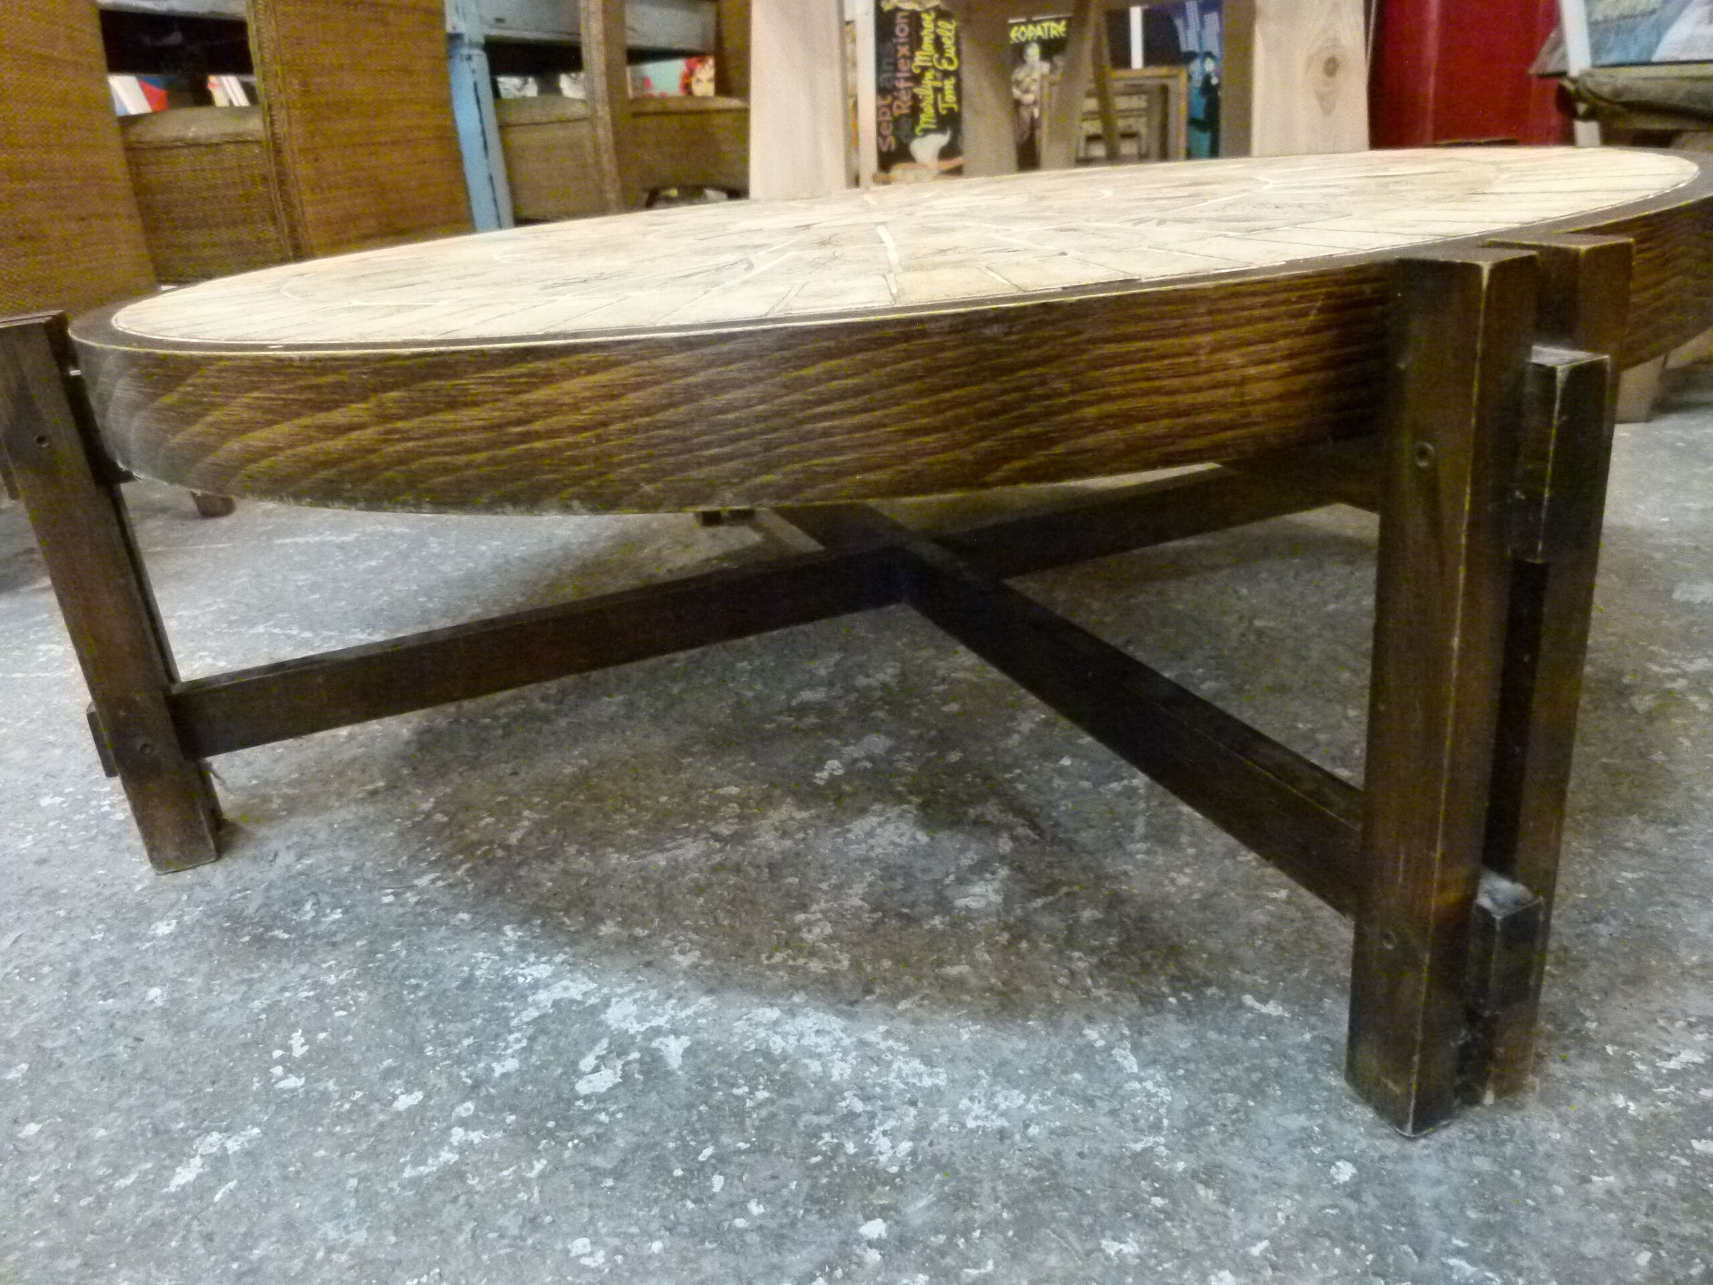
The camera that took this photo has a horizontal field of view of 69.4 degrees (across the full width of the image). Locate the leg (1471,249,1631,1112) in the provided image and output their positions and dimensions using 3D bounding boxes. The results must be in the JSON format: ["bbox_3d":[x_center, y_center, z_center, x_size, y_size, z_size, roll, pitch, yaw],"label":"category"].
[{"bbox_3d":[0.269,0.028,0.510,0.022,0.370,0.041,-13,22,-18],"label":"leg"}]

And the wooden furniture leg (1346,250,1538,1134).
[{"bbox_3d":[0.229,0.037,0.497,0.022,0.370,0.041,-13,22,-18],"label":"wooden furniture leg"}]

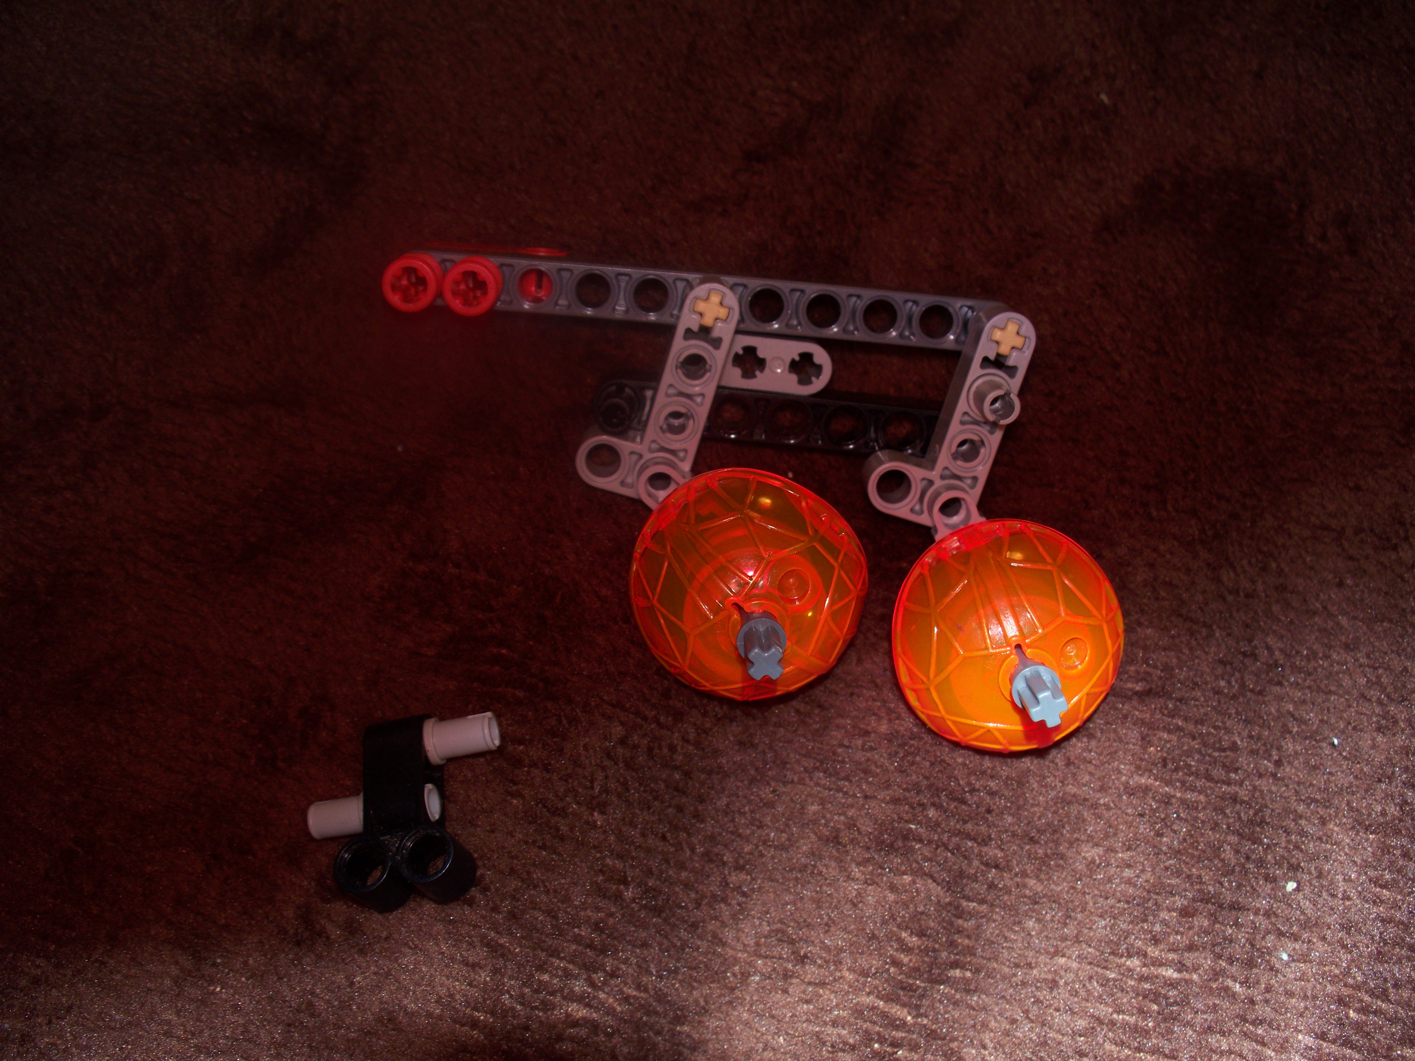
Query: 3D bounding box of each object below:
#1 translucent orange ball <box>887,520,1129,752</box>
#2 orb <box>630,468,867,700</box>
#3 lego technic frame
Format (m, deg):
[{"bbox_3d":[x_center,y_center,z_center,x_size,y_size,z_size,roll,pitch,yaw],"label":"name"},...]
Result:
[{"bbox_3d":[0.042,0.018,0.192,0.033,0.028,0.033,-1,107,-2],"label":"translucent orange ball"},{"bbox_3d":[0.006,0.011,0.188,0.033,0.028,0.033,5,107,-4],"label":"orb"},{"bbox_3d":[-0.001,-0.019,0.201,0.088,0.030,0.036,5,107,-4],"label":"lego technic frame"}]

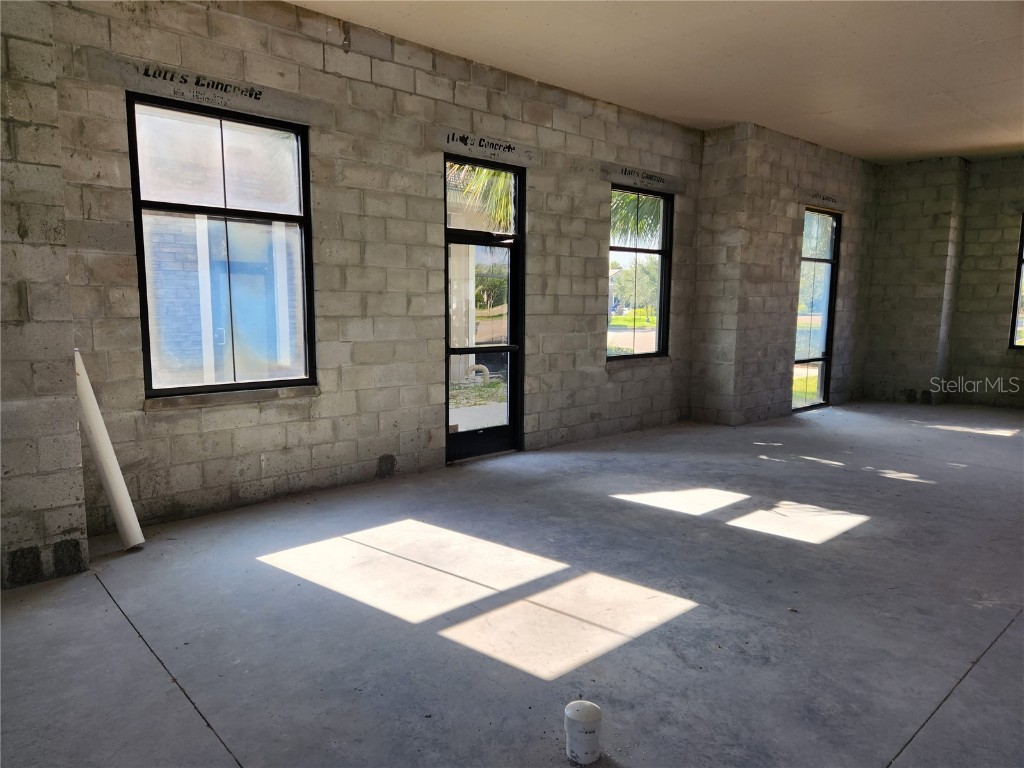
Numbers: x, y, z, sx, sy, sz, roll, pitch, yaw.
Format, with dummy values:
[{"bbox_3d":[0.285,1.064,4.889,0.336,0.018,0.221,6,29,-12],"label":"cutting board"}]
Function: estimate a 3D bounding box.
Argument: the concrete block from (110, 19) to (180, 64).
[{"bbox_3d":[-2.366,-2.155,4.355,0.398,0.195,0.190,-6,9,-42],"label":"concrete block"}]

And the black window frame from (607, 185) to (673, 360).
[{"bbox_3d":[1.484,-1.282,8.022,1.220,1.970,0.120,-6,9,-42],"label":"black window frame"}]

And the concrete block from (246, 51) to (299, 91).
[{"bbox_3d":[-1.767,-2.215,4.901,0.398,0.195,0.190,-6,9,-42],"label":"concrete block"}]

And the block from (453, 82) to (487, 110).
[{"bbox_3d":[-0.417,-2.551,6.104,0.398,0.195,0.190,-6,9,-42],"label":"block"}]

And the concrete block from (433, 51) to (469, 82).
[{"bbox_3d":[-0.588,-2.756,5.960,0.397,0.194,0.194,-6,9,-42],"label":"concrete block"}]

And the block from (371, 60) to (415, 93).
[{"bbox_3d":[-1.024,-2.513,5.591,0.397,0.194,0.194,-6,9,-42],"label":"block"}]

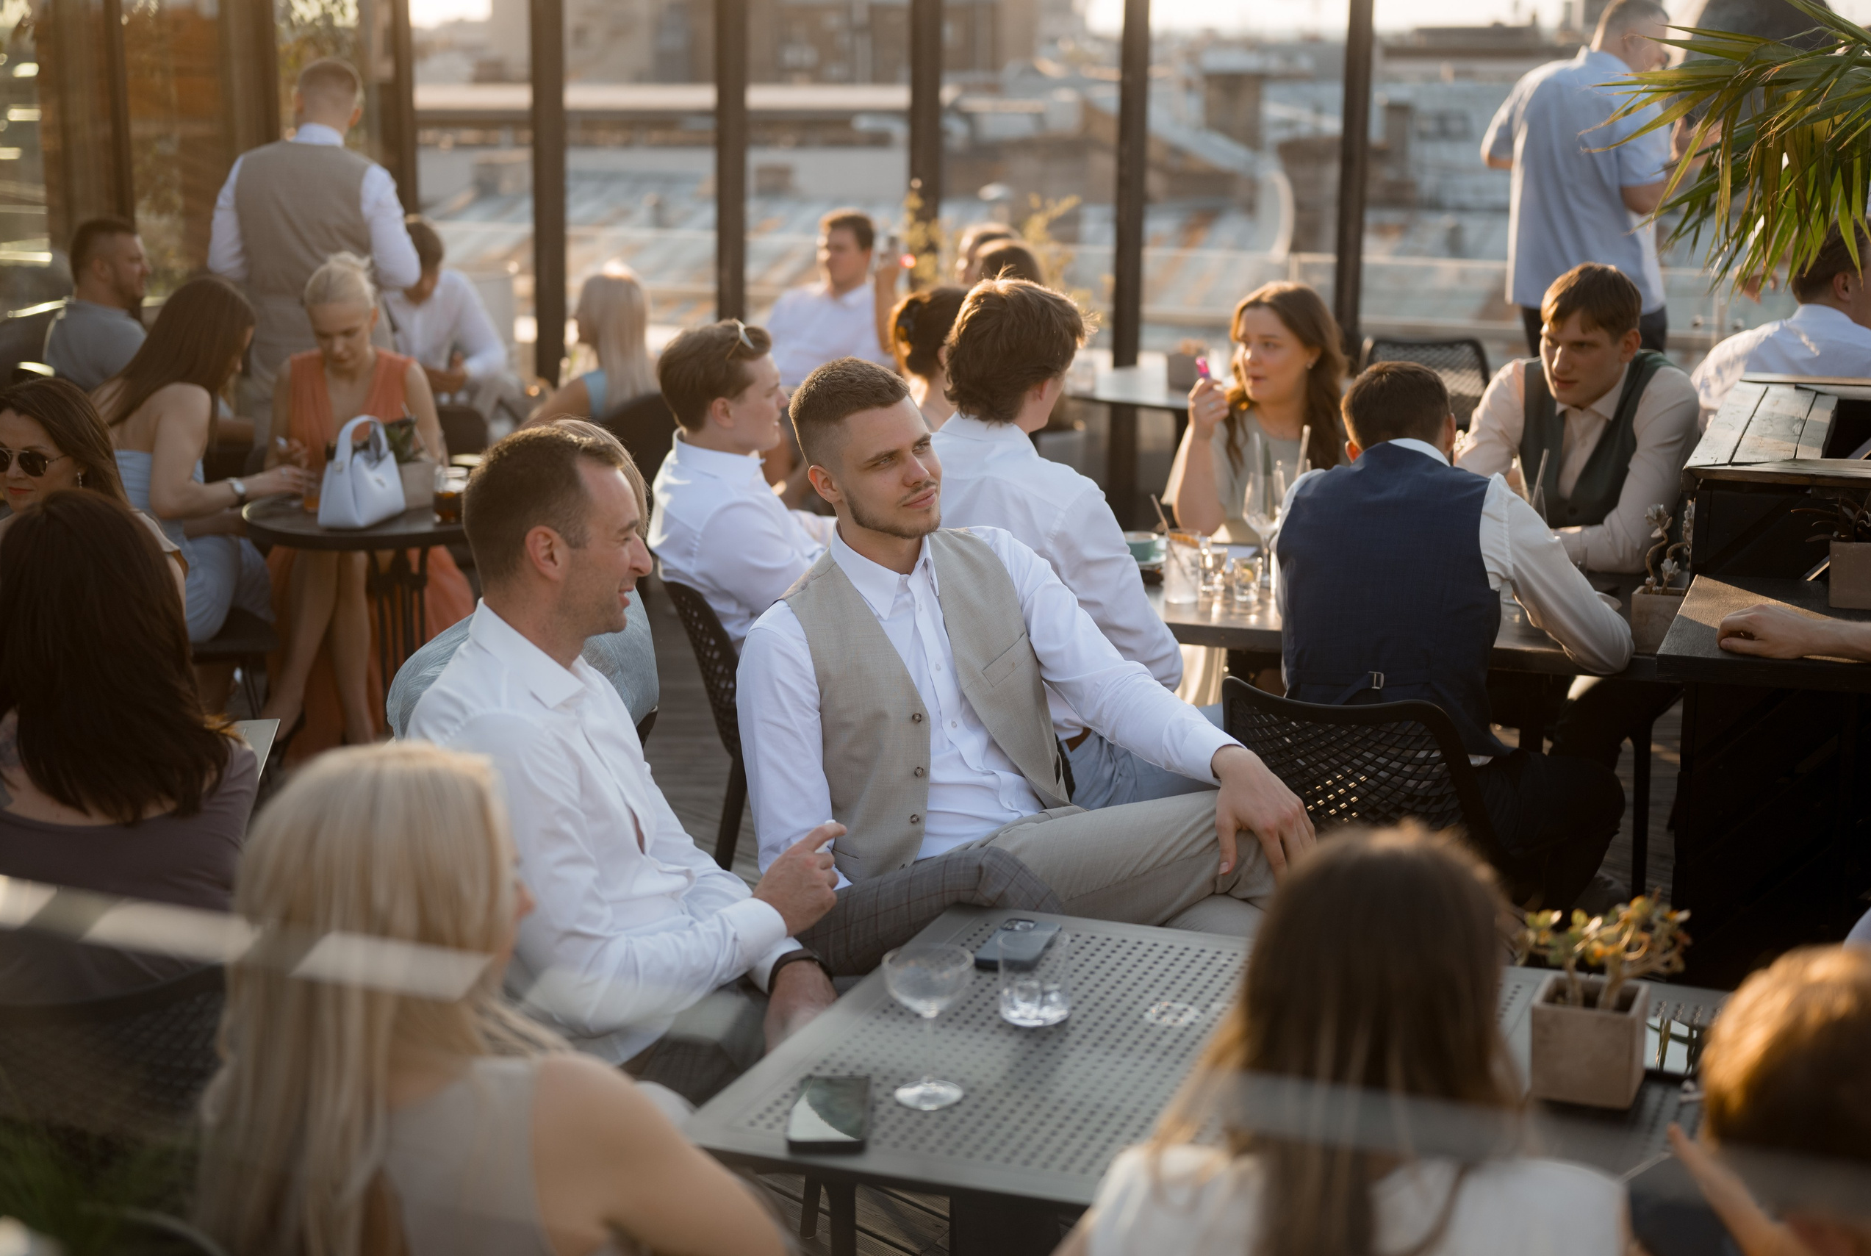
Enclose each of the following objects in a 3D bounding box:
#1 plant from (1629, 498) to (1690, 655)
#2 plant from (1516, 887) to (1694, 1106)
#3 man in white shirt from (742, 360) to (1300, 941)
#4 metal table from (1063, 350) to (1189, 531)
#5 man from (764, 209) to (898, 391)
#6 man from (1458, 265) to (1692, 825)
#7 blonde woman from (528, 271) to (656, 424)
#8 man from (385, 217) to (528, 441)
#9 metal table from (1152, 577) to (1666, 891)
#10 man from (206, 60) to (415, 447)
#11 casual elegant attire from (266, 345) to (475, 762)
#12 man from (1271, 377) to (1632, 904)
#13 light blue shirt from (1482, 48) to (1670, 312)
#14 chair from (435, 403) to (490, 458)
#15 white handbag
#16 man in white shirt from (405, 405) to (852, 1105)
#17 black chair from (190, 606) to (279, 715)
[{"bbox_3d":[1.226,-0.086,4.364,0.115,0.245,0.105,4,13,22],"label":"plant"},{"bbox_3d":[0.632,0.344,2.468,0.160,0.195,0.125,4,13,24],"label":"plant"},{"bbox_3d":[0.115,0.330,3.500,0.720,1.300,0.740,-6,14,-23],"label":"man in white shirt"},{"bbox_3d":[0.840,-0.396,8.300,1.150,0.745,0.780,4,13,24],"label":"metal table"},{"bbox_3d":[-0.320,-0.571,7.850,0.580,1.320,0.720,-2,12,-5],"label":"man"},{"bbox_3d":[1.244,-0.045,5.121,0.540,1.320,0.780,4,13,21],"label":"man"},{"bbox_3d":[-0.995,-0.410,7.358,0.740,1.170,0.480,7,14,31],"label":"blonde woman"},{"bbox_3d":[-1.367,-0.499,7.400,0.580,1.240,0.720,1,13,7],"label":"man"},{"bbox_3d":[0.800,0.301,5.010,1.340,0.745,0.770,4,13,24],"label":"metal table"},{"bbox_3d":[-1.760,-0.739,7.600,0.570,1.810,0.400,-5,12,-17],"label":"man"},{"bbox_3d":[-1.378,-0.129,6.253,0.520,1.030,0.660,-1,12,-2],"label":"casual elegant attire"},{"bbox_3d":[0.889,0.155,4.419,0.580,1.230,0.880,7,14,31],"label":"man"},{"bbox_3d":[1.850,-1.293,7.581,0.340,0.760,0.510,-12,16,-41],"label":"light blue shirt"},{"bbox_3d":[-1.560,-0.269,7.750,0.500,0.820,0.540,-1,12,0],"label":"chair"},{"bbox_3d":[-1.310,-0.367,5.980,0.120,0.245,0.225,2,12,15],"label":"white handbag"},{"bbox_3d":[-0.262,0.420,3.100,0.780,1.300,0.600,4,13,17],"label":"man in white shirt"},{"bbox_3d":[-1.870,0.056,6.220,0.540,0.830,0.480,-6,13,-23],"label":"black chair"}]

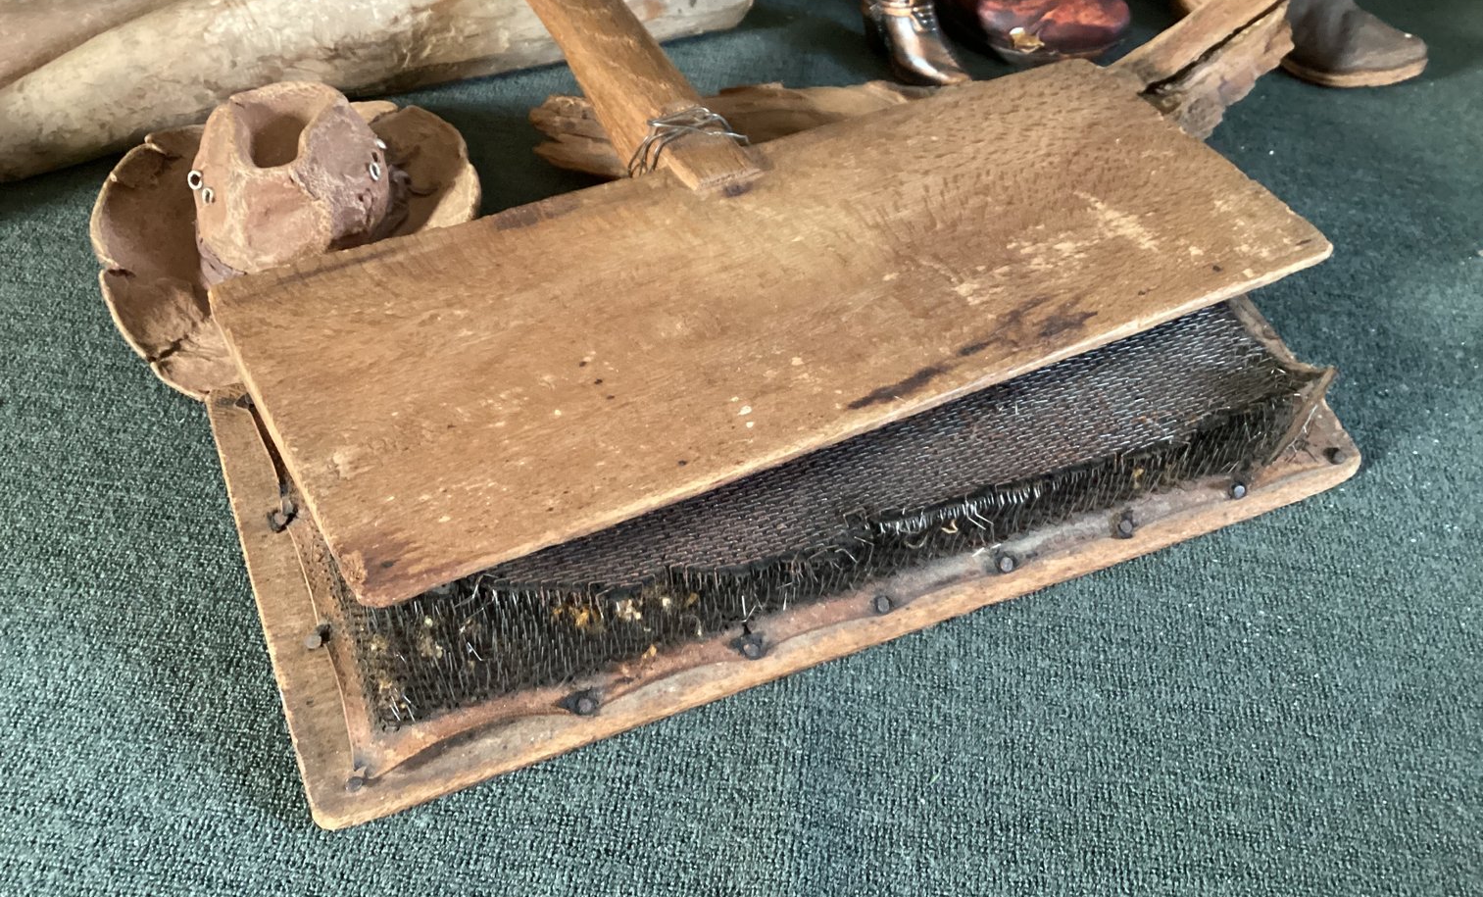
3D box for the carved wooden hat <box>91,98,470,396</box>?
[{"bbox_3d":[-0.138,-0.078,0.406,0.109,0.054,0.110,-5,49,-9],"label":"carved wooden hat"}]

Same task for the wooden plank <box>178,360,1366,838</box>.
[{"bbox_3d":[0.015,-0.007,0.376,0.299,0.021,0.140,-16,51,-18],"label":"wooden plank"}]

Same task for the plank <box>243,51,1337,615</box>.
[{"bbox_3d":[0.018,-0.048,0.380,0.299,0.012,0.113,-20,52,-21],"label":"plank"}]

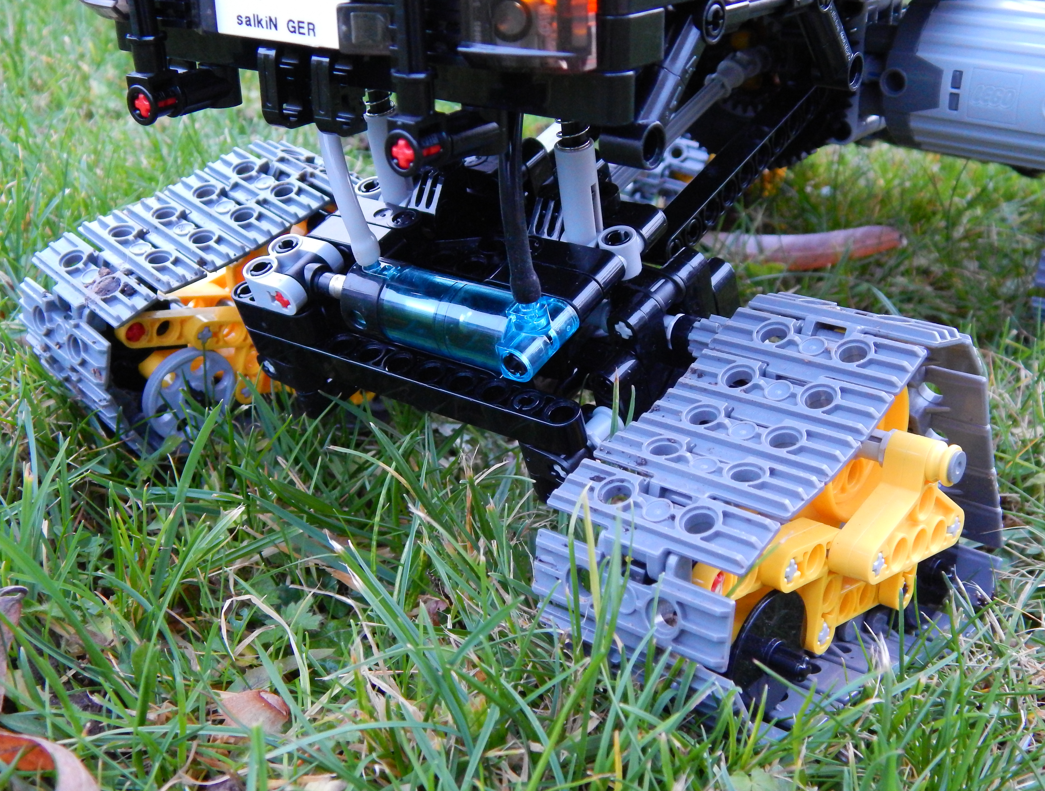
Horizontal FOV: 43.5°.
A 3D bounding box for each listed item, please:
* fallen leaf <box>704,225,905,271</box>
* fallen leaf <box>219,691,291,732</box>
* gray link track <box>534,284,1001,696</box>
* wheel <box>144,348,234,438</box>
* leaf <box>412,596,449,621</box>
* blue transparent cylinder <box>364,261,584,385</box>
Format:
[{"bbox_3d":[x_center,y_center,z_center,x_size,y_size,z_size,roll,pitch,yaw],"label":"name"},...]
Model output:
[{"bbox_3d":[0.106,-0.056,0.500,0.081,0.014,0.022,1,20,0],"label":"fallen leaf"},{"bbox_3d":[-0.044,0.052,0.215,0.014,0.007,0.012,1,20,0],"label":"fallen leaf"},{"bbox_3d":[0.054,0.021,0.249,0.039,0.072,0.115,17,19,38],"label":"gray link track"},{"bbox_3d":[-0.081,-0.001,0.314,0.024,0.024,0.005,-17,37,-39],"label":"wheel"},{"bbox_3d":[-0.018,0.041,0.252,0.009,0.005,0.007,1,20,0],"label":"leaf"},{"bbox_3d":[-0.011,-0.016,0.242,0.050,0.017,0.015,17,38,39],"label":"blue transparent cylinder"}]

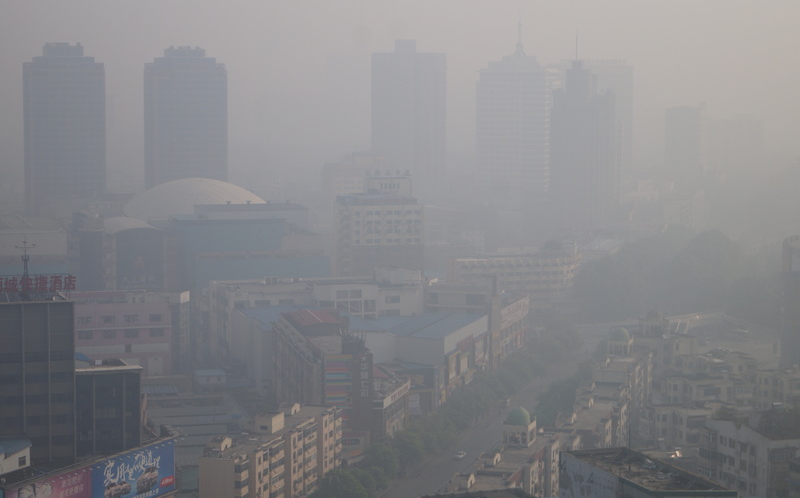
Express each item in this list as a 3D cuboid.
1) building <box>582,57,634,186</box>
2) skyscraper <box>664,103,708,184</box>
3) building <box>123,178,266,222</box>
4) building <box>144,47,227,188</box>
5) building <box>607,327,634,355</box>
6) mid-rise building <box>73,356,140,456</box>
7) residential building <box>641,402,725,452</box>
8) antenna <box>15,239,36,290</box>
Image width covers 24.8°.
[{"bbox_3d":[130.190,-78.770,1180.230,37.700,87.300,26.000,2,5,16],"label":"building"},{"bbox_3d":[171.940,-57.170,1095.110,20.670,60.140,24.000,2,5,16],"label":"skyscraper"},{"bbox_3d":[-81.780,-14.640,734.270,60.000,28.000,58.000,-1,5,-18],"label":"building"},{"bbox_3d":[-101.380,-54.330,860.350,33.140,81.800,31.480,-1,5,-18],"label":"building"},{"bbox_3d":[55.550,23.160,458.720,5.200,7.100,5.500,1,5,14],"label":"building"},{"bbox_3d":[-49.450,27.350,304.450,11.150,16.810,10.500,-1,5,-18],"label":"mid-rise building"},{"bbox_3d":[60.090,42.400,390.330,15.000,20.000,10.500,-1,5,-11],"label":"residential building"},{"bbox_3d":[-60.060,2.450,292.000,3.500,8.710,1.700,-1,5,-11],"label":"antenna"}]

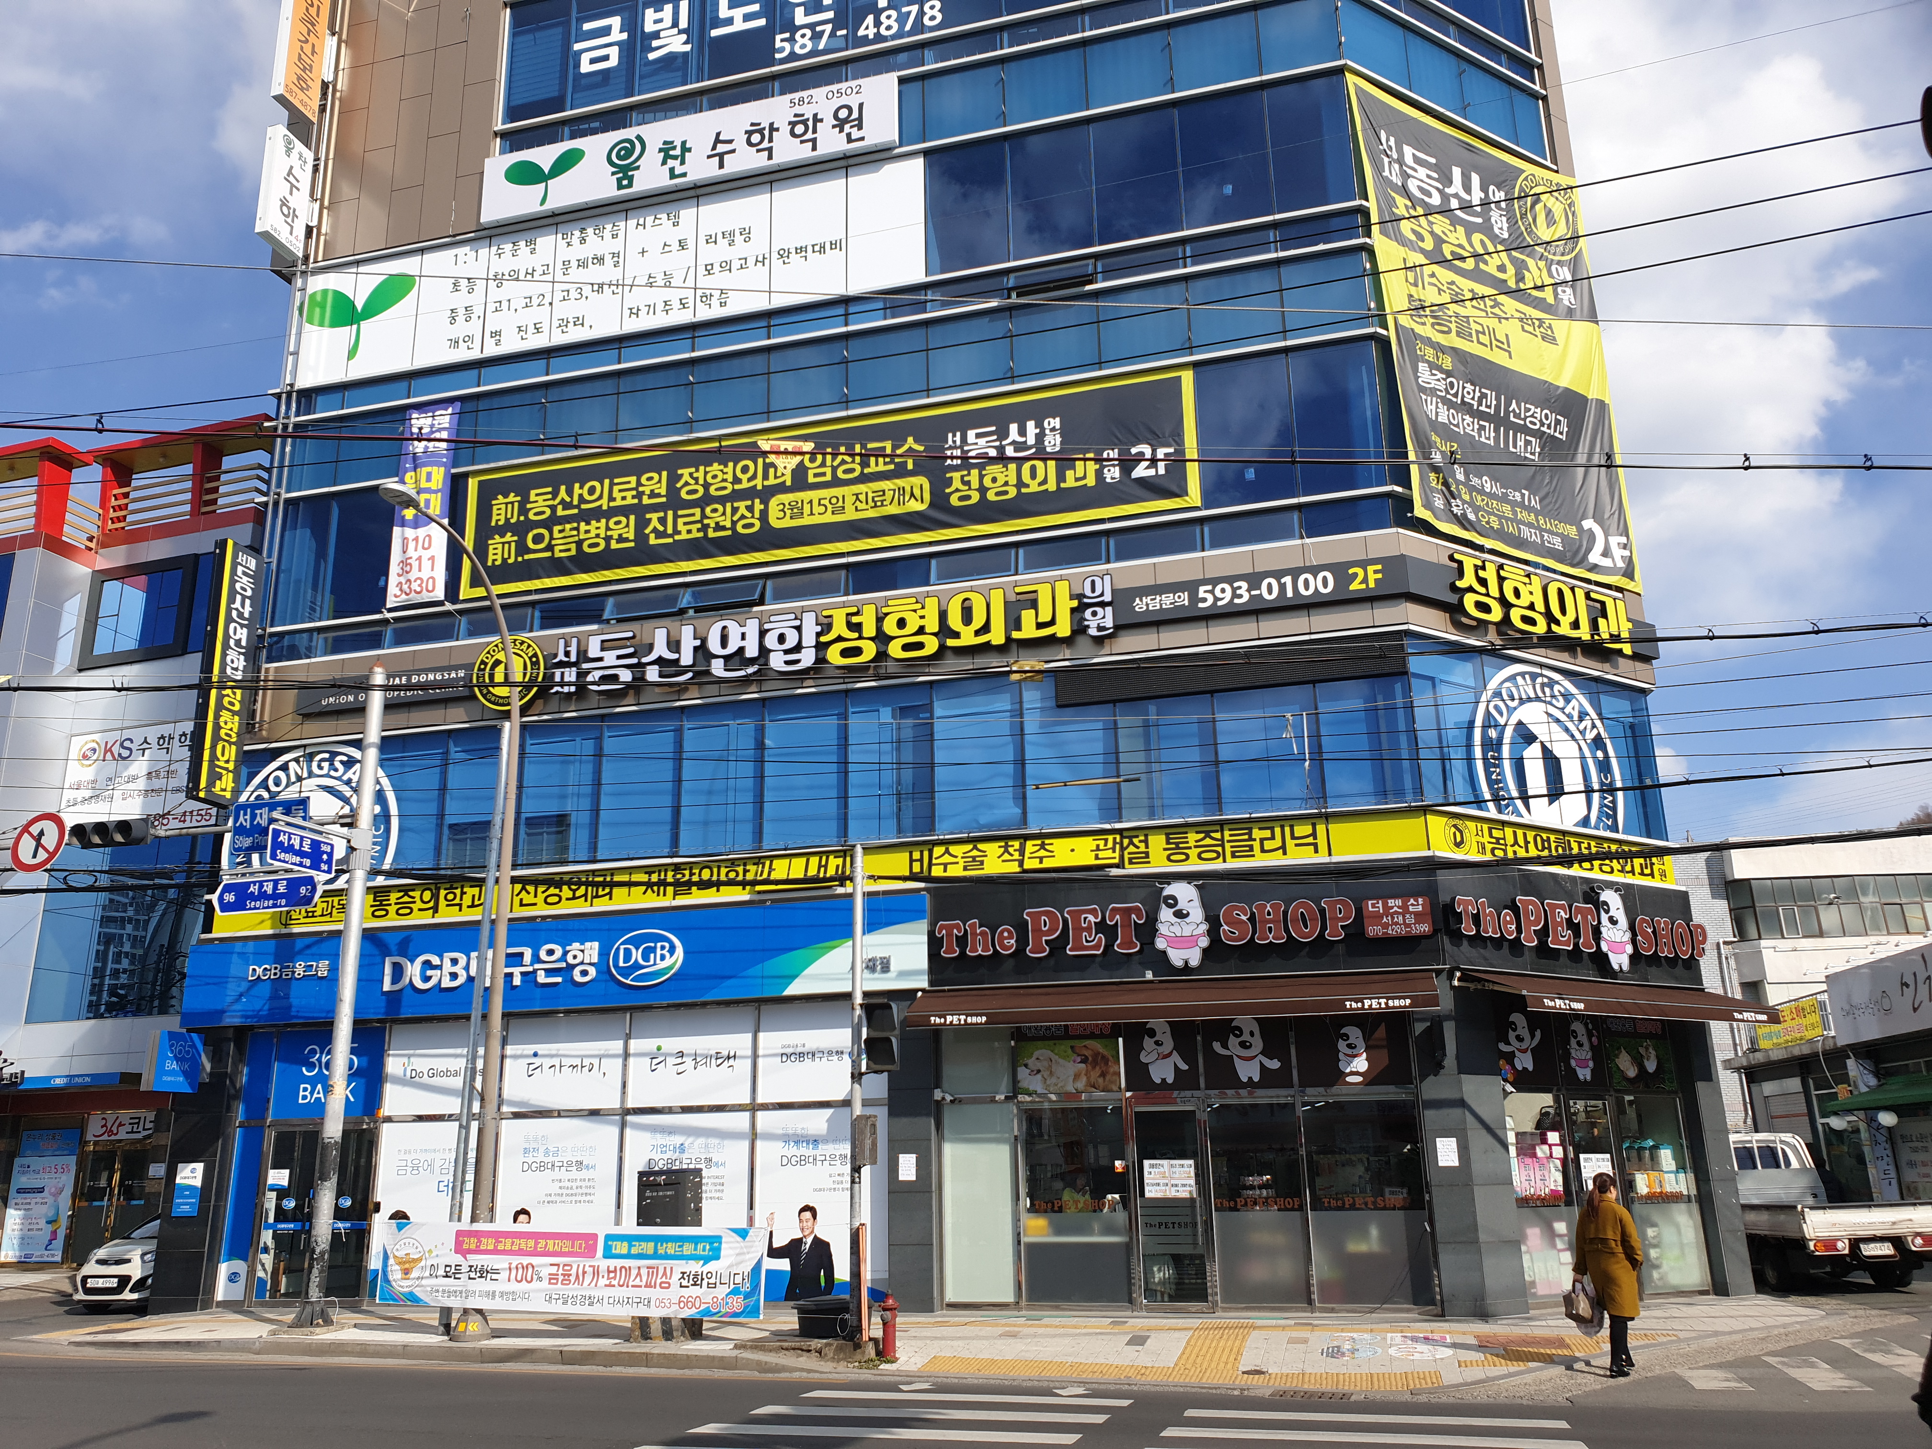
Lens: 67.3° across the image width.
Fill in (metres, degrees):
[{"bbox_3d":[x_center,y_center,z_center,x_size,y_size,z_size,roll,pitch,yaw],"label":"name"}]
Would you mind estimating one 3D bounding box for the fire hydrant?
[{"bbox_3d":[-0.742,5.872,14.172,0.180,0.617,0.200,-10,-18,29],"label":"fire hydrant"}]

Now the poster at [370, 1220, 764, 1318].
[{"bbox_3d":[-4.569,6.126,16.369,5.100,0.900,0.050,-7,-17,18],"label":"poster"}]

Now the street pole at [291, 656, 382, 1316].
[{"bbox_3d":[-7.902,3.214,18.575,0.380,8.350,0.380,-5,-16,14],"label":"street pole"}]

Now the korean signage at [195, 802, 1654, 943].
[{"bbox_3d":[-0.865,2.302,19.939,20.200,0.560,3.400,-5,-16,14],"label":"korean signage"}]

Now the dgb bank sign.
[{"bbox_3d":[-5.756,3.225,19.380,11.000,1.160,0.200,-5,-16,14],"label":"dgb bank sign"}]

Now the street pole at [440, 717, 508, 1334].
[{"bbox_3d":[-5.615,3.291,16.695,0.150,6.935,0.150,-4,-16,15],"label":"street pole"}]

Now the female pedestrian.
[{"bbox_3d":[5.692,4.850,12.846,0.400,1.663,0.520,13,-21,-40],"label":"female pedestrian"}]

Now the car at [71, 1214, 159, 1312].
[{"bbox_3d":[-11.489,7.901,21.862,1.600,1.490,3.600,-5,-16,14],"label":"car"}]

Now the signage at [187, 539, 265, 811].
[{"bbox_3d":[-11.160,-0.765,21.938,0.217,4.041,0.771,-5,-16,14],"label":"signage"}]

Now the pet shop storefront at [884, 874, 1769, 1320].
[{"bbox_3d":[4.532,4.379,17.509,9.800,4.850,4.000,-5,-16,14],"label":"pet shop storefront"}]

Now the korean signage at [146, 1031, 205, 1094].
[{"bbox_3d":[-10.756,4.589,19.763,0.220,0.800,0.790,-5,-16,14],"label":"korean signage"}]

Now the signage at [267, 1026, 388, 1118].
[{"bbox_3d":[-8.976,4.905,20.384,1.800,1.240,0.080,-5,-16,14],"label":"signage"}]

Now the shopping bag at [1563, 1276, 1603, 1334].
[{"bbox_3d":[5.474,5.146,12.866,0.320,0.480,0.200,-3,-16,5],"label":"shopping bag"}]

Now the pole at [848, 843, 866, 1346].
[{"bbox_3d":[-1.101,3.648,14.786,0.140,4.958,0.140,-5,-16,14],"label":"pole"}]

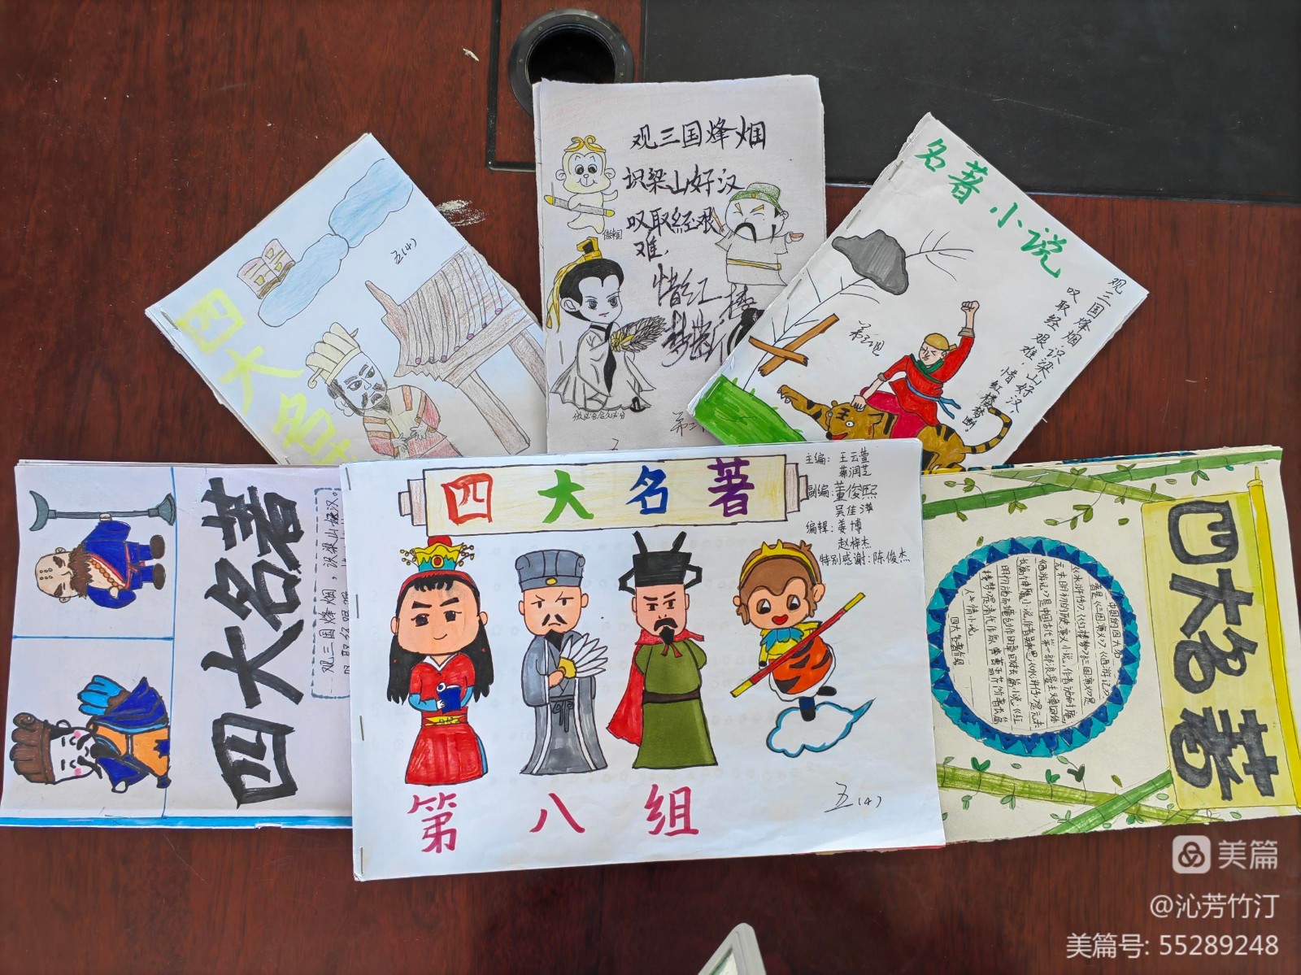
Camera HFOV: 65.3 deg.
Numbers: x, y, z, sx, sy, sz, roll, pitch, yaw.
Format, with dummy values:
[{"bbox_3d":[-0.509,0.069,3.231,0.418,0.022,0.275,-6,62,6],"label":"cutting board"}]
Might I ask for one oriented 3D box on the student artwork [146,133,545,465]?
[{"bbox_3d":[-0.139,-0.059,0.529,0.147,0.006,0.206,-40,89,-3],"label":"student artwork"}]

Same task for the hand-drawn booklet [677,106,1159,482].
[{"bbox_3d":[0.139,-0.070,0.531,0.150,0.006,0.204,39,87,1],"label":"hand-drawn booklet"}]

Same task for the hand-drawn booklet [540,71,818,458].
[{"bbox_3d":[0.018,-0.110,0.532,0.152,0.006,0.207,-2,87,-1],"label":"hand-drawn booklet"}]

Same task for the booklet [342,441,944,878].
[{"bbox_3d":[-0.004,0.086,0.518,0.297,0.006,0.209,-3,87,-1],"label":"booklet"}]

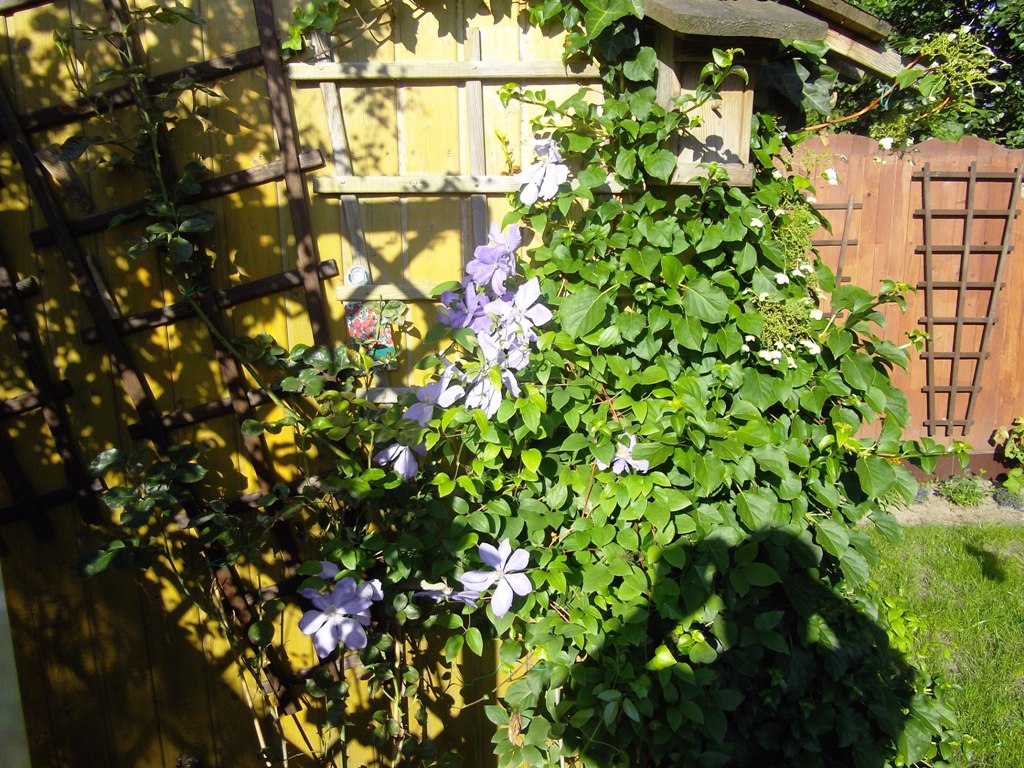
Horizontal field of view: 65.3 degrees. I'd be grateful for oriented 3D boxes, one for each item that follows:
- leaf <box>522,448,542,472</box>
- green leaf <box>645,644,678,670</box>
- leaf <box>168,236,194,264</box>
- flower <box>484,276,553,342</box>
[{"bbox_3d":[0.035,0.130,1.360,0.034,0.043,0.010,0,-17,0],"label":"leaf"},{"bbox_3d":[0.266,0.486,1.420,0.060,0.051,0.022,3,-27,11],"label":"green leaf"},{"bbox_3d":[-0.534,-0.216,1.290,0.042,0.045,0.015,-2,-5,-6],"label":"leaf"},{"bbox_3d":[0.011,-0.124,1.330,0.113,0.110,0.045,1,-8,6],"label":"flower"}]

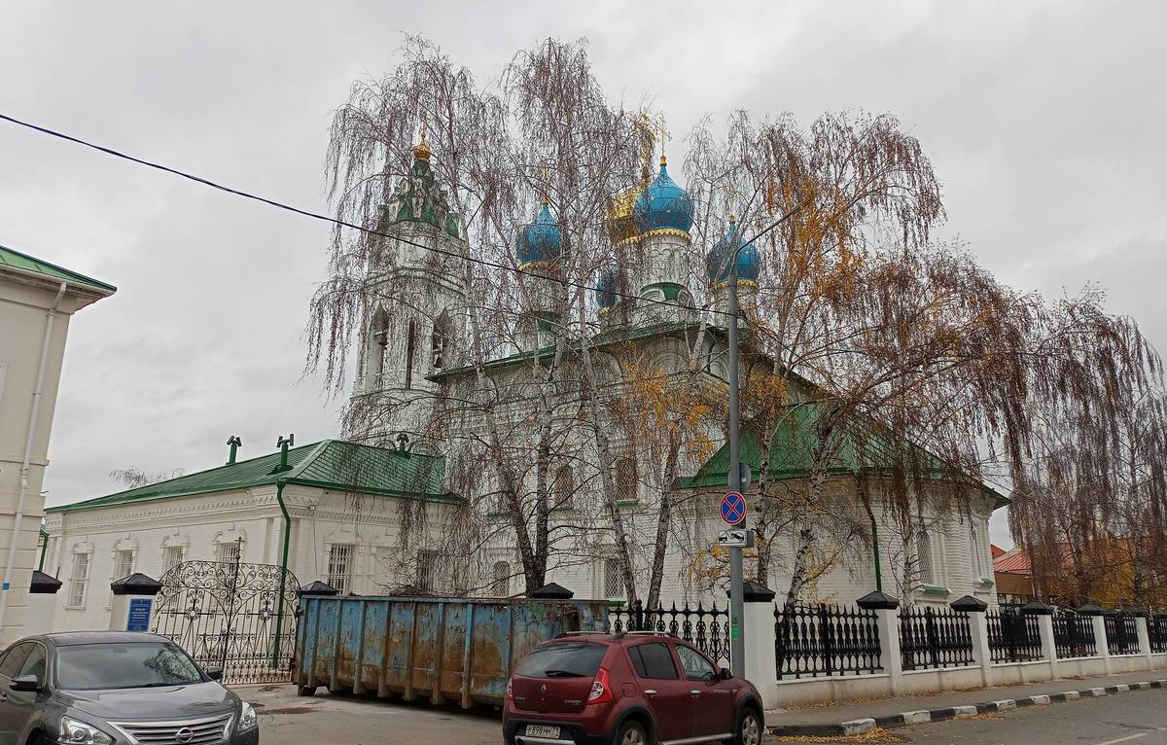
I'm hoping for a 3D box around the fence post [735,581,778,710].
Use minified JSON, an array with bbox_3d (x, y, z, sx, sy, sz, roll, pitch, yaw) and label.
[{"bbox_3d":[2.916,4.612,16.055,0.623,2.040,0.623,-12,-19,43],"label":"fence post"}]

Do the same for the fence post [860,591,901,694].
[{"bbox_3d":[6.016,5.461,19.142,0.623,2.040,0.623,-12,-19,43],"label":"fence post"}]

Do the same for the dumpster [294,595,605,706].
[{"bbox_3d":[-2.267,4.549,15.386,5.270,1.657,2.150,-11,-19,41],"label":"dumpster"}]

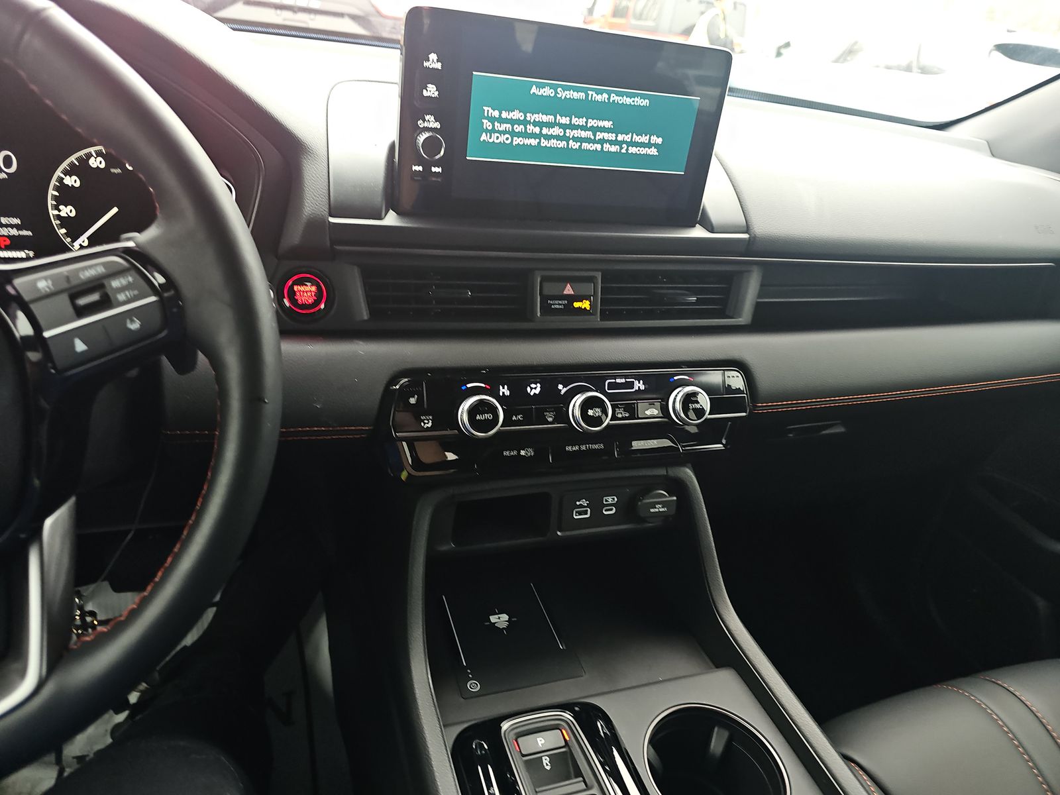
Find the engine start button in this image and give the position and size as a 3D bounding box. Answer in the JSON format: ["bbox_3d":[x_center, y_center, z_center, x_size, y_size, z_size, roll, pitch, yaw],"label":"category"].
[{"bbox_3d":[-0.154,-0.071,0.483,0.030,0.030,0.015,-3,12,-19],"label":"engine start button"}]

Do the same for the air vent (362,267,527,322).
[{"bbox_3d":[-0.061,-0.077,0.523,0.122,0.038,0.025,-3,14,-19],"label":"air vent"}]

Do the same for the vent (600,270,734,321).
[{"bbox_3d":[0.116,-0.086,0.585,0.122,0.039,0.025,-3,14,-19],"label":"vent"}]

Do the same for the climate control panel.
[{"bbox_3d":[0.032,0.017,0.524,0.277,0.065,0.035,-3,0,-19],"label":"climate control panel"}]

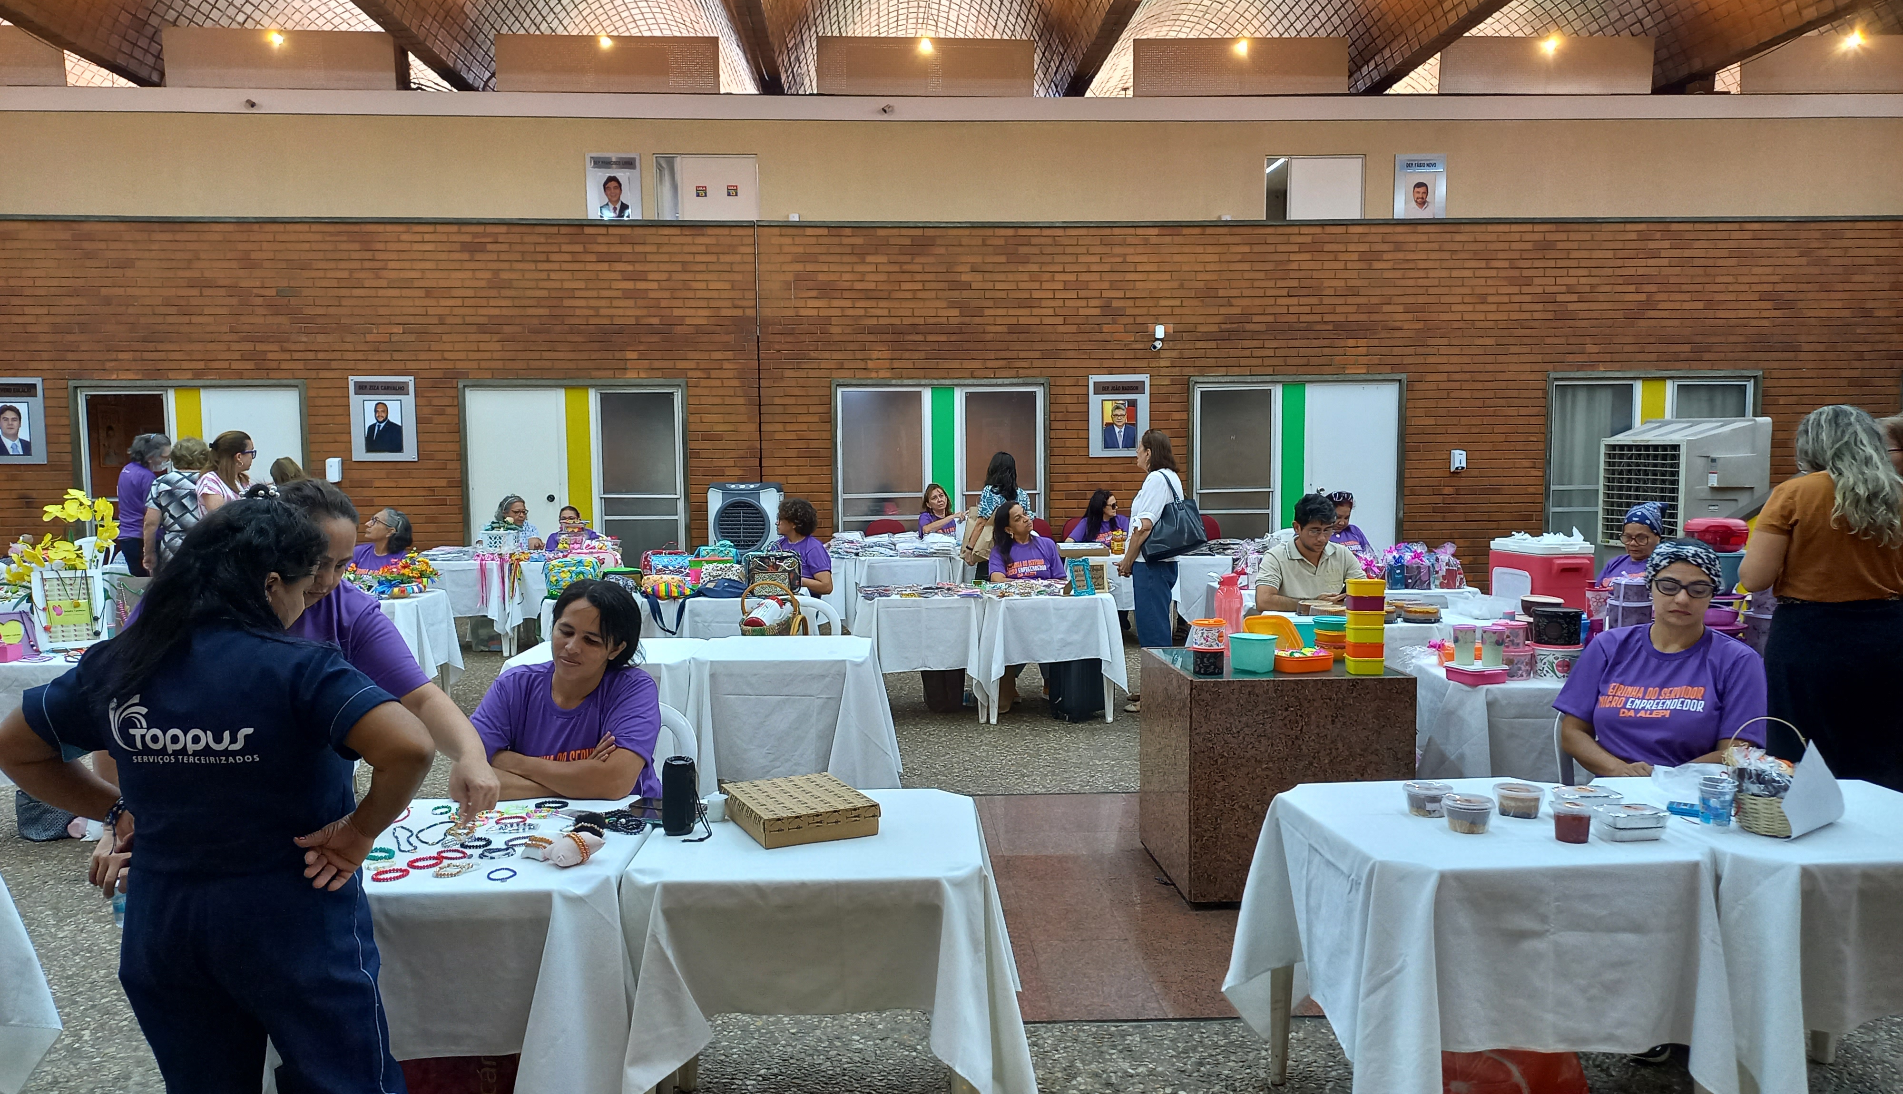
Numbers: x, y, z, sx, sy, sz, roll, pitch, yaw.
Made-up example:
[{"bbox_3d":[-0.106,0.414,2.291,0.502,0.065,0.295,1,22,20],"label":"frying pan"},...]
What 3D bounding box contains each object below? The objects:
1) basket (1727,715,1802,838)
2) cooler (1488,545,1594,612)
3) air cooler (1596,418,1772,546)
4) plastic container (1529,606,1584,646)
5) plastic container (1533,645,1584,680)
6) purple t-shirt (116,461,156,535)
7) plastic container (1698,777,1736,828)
[{"bbox_3d":[1.720,0.469,2.890,0.150,0.242,0.150,2,5,30],"label":"basket"},{"bbox_3d":[2.833,0.167,6.605,0.272,0.346,0.401,-1,4,-14],"label":"cooler"},{"bbox_3d":[5.883,-0.157,11.081,0.860,1.751,0.920,-2,4,-20],"label":"air cooler"},{"bbox_3d":[2.186,0.290,4.958,0.190,0.130,0.145,1,4,20],"label":"plastic container"},{"bbox_3d":[2.083,0.382,4.720,0.165,0.122,0.165,0,5,12],"label":"plastic container"},{"bbox_3d":[-6.290,-0.364,10.700,0.290,0.620,0.460,-3,5,-30],"label":"purple t-shirt"},{"bbox_3d":[1.692,0.560,3.034,0.082,0.108,0.082,-1,4,-3],"label":"plastic container"}]

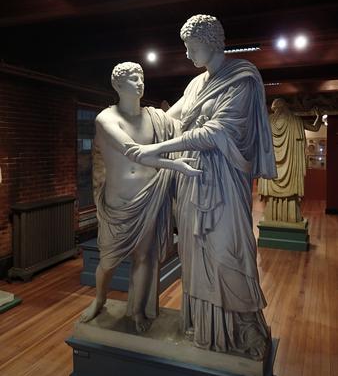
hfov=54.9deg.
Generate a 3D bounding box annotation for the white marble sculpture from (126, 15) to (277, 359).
[{"bbox_3d":[0.203,-0.049,1.923,0.730,1.837,0.600,4,8,38],"label":"white marble sculpture"}]

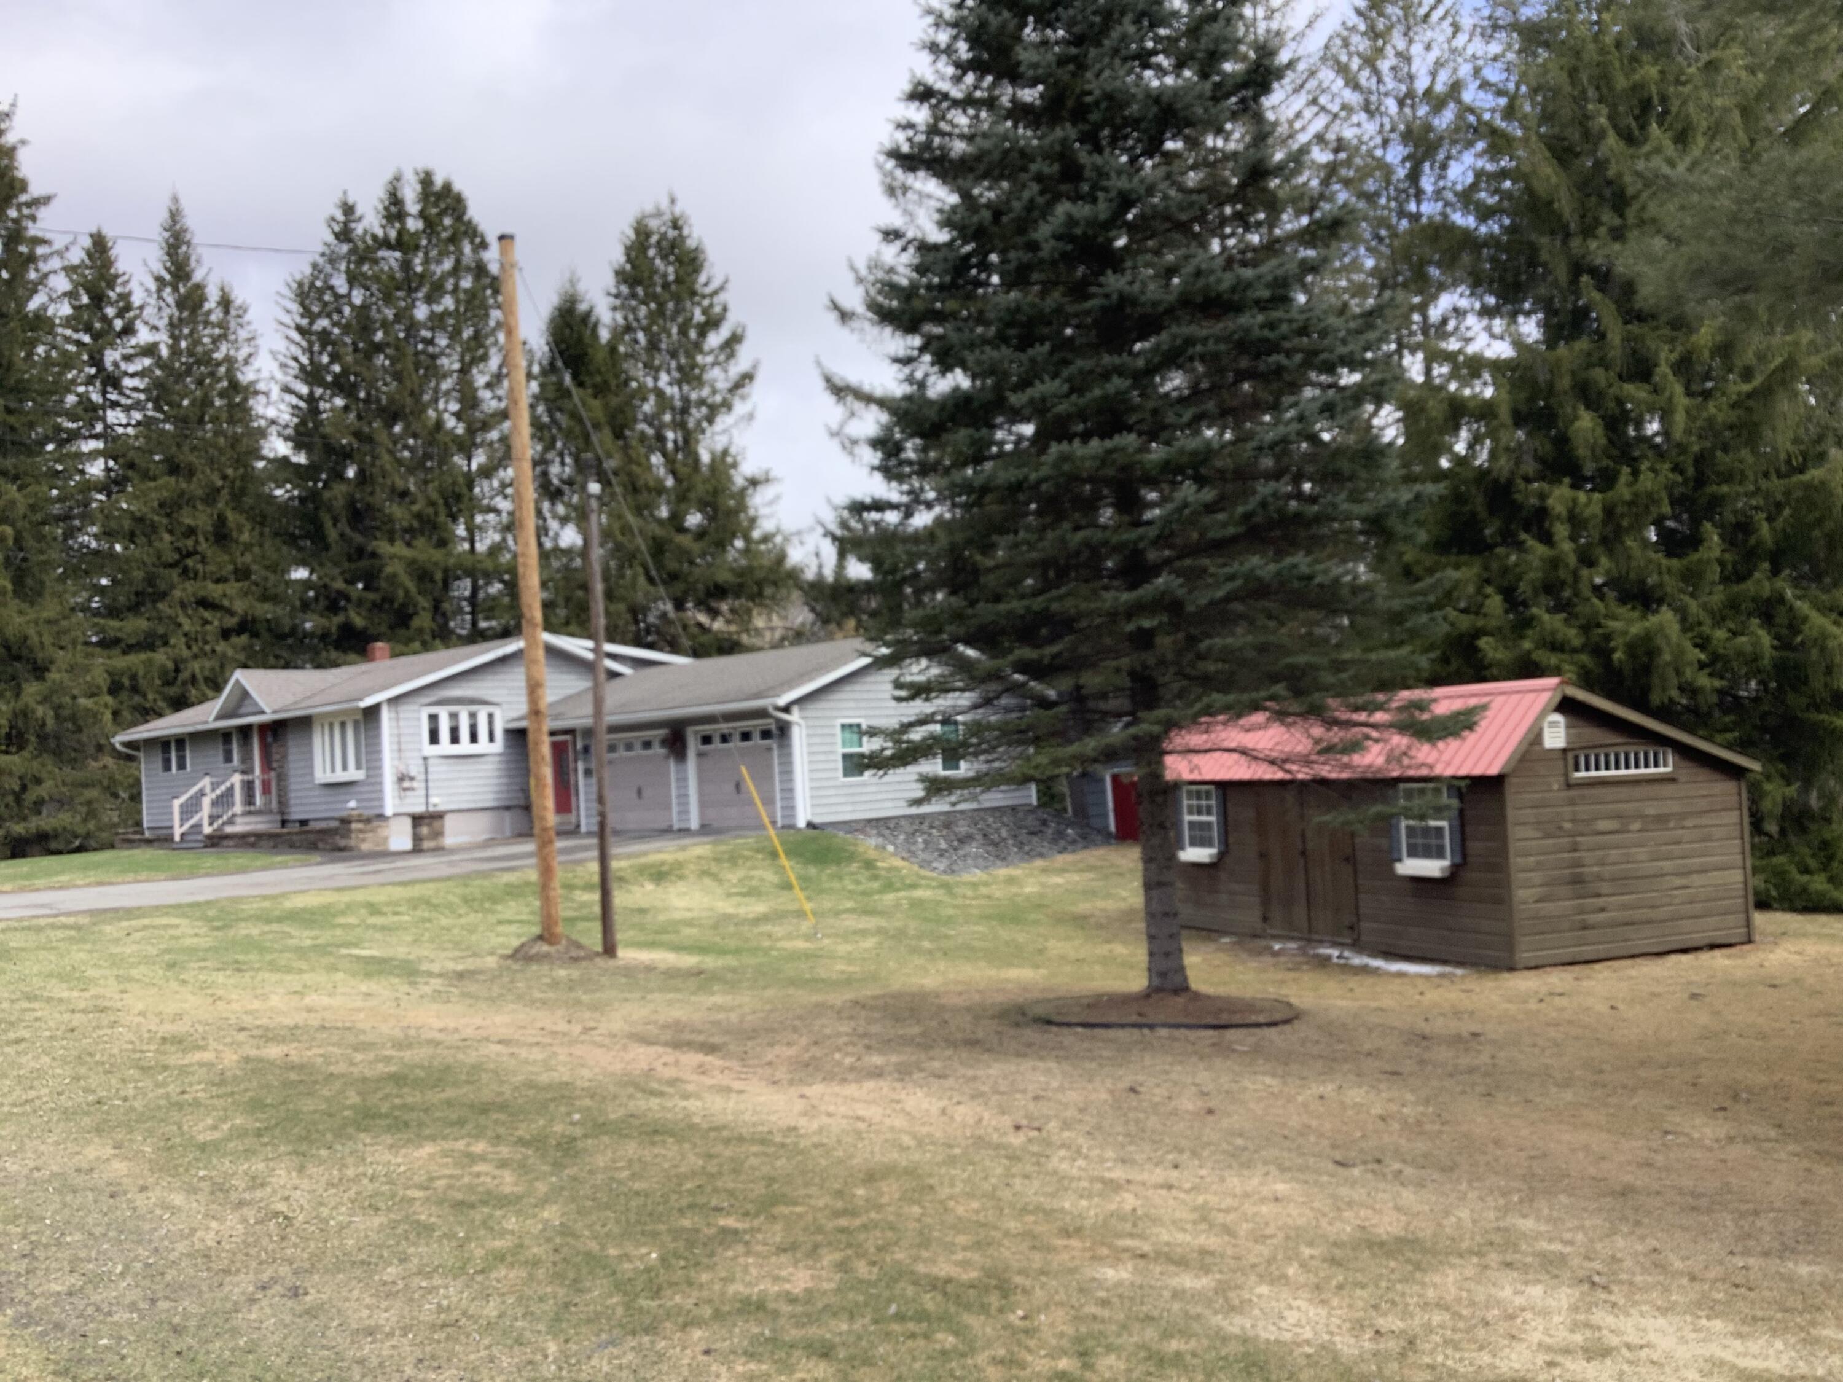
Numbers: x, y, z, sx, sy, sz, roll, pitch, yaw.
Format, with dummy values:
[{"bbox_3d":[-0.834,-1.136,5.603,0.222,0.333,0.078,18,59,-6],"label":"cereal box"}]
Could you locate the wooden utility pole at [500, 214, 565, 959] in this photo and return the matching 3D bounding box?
[{"bbox_3d":[-5.040,-1.345,21.227,0.240,9.194,0.240,-4,-3,0],"label":"wooden utility pole"}]

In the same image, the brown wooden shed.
[{"bbox_3d":[6.498,1.648,22.006,3.880,3.133,7.868,-2,-3,-22],"label":"brown wooden shed"}]

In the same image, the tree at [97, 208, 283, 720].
[{"bbox_3d":[-23.840,-5.631,53.930,6.500,21.430,6.500,-3,-3,0],"label":"tree"}]

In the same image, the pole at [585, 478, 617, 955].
[{"bbox_3d":[-4.123,0.198,21.158,0.180,6.381,0.180,-3,-3,0],"label":"pole"}]

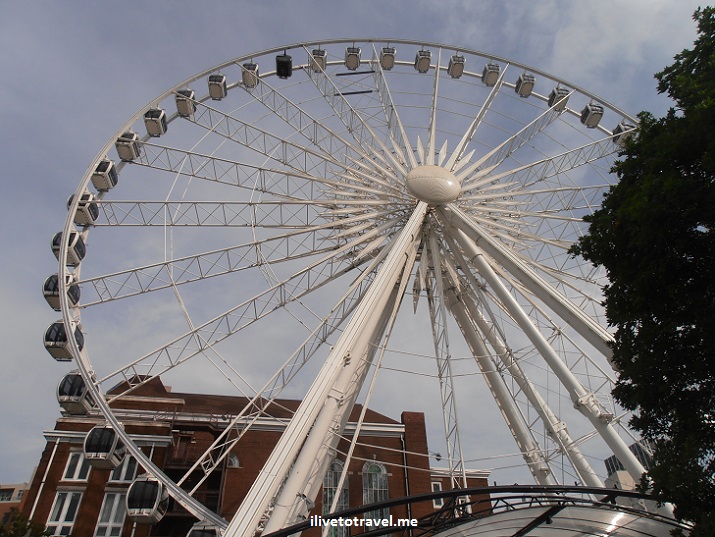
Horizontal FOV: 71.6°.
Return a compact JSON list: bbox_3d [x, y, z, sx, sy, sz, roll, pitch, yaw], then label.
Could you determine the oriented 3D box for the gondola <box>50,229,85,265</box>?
[{"bbox_3d":[-21.897,-1.609,37.886,1.900,2.080,1.620,2,-39,-4],"label":"gondola"}]

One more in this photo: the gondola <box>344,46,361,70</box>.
[{"bbox_3d":[-0.584,-25.312,59.918,1.803,1.917,1.761,2,-39,-5],"label":"gondola"}]

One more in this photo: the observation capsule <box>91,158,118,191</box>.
[{"bbox_3d":[-22.235,-8.204,43.724,1.803,1.917,1.761,2,-39,-5],"label":"observation capsule"}]

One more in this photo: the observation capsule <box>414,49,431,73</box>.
[{"bbox_3d":[7.927,-25.016,59.773,1.700,2.080,1.880,2,-39,-5],"label":"observation capsule"}]

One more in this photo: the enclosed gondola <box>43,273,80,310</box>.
[{"bbox_3d":[-20.783,1.586,34.902,1.700,2.080,1.880,2,-39,-5],"label":"enclosed gondola"}]

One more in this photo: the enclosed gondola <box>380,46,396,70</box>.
[{"bbox_3d":[3.702,-25.594,60.600,1.803,1.917,1.761,2,-39,-5],"label":"enclosed gondola"}]

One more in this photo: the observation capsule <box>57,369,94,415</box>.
[{"bbox_3d":[-17.089,7.568,30.402,1.700,2.080,1.880,2,-39,-5],"label":"observation capsule"}]

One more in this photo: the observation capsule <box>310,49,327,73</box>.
[{"bbox_3d":[-4.414,-24.194,57.742,1.700,2.080,1.880,2,-39,-5],"label":"observation capsule"}]

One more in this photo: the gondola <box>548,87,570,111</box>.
[{"bbox_3d":[23.348,-19.750,57.574,1.900,2.080,1.620,2,-39,-4],"label":"gondola"}]

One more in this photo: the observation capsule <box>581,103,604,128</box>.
[{"bbox_3d":[26.443,-17.361,55.984,1.900,2.080,1.620,2,-39,-4],"label":"observation capsule"}]

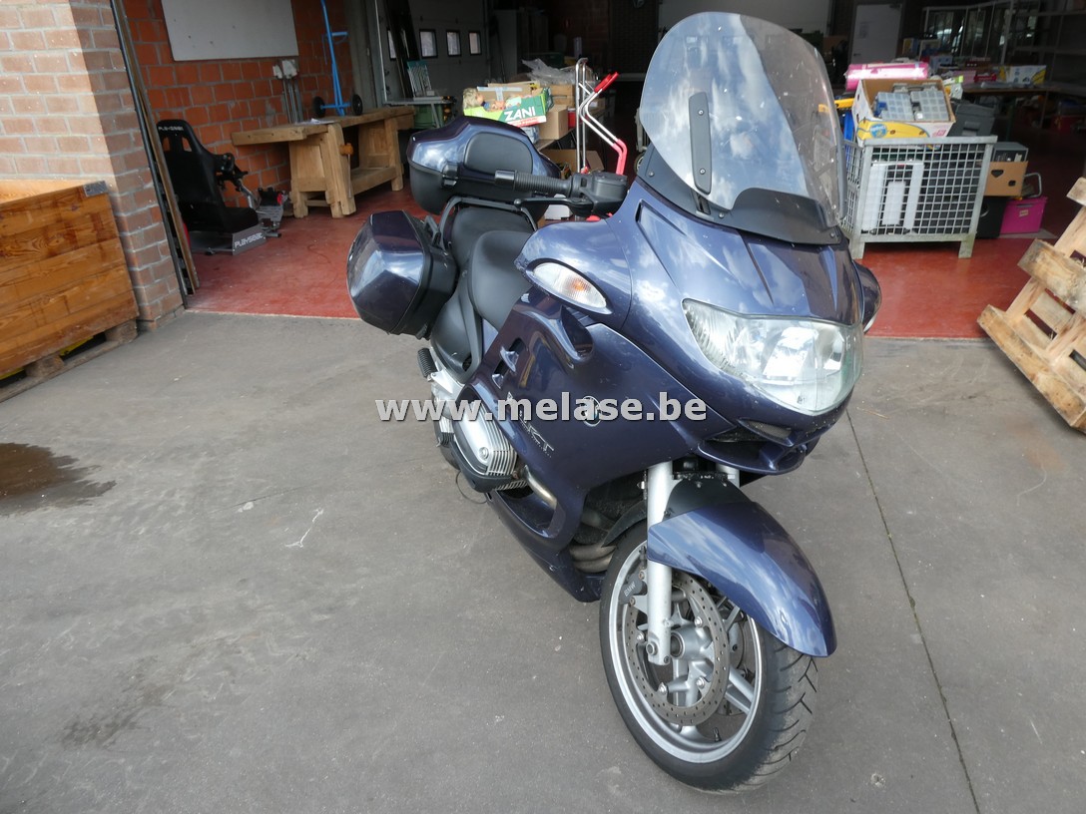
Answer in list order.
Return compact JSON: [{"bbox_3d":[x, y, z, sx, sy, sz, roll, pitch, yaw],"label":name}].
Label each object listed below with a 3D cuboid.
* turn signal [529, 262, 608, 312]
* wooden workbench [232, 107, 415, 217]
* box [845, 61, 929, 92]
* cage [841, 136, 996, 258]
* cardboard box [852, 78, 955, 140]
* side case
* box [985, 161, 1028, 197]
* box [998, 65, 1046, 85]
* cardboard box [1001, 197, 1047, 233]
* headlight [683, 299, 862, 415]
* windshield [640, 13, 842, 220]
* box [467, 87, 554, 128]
[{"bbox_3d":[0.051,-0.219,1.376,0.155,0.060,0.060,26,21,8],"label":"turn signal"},{"bbox_3d":[-2.136,-2.615,8.074,0.680,0.870,2.950,3,25,10],"label":"wooden workbench"},{"bbox_3d":[2.532,-2.462,5.607,0.535,0.180,0.280,3,25,12],"label":"box"},{"bbox_3d":[2.694,-1.680,5.737,0.820,0.820,1.200,2,25,8],"label":"cage"},{"bbox_3d":[2.401,-1.966,5.050,0.530,0.230,0.420,3,57,8],"label":"cardboard box"},{"bbox_3d":[-0.499,-0.464,2.660,0.260,0.370,0.470,0,22,-25],"label":"side case"},{"bbox_3d":[3.444,-1.824,5.911,0.420,0.253,0.500,1,25,7],"label":"box"},{"bbox_3d":[6.584,-4.567,10.345,0.470,0.240,0.380,1,25,6],"label":"box"},{"bbox_3d":[3.564,-1.489,5.739,0.310,0.265,0.320,-4,26,-5],"label":"cardboard box"},{"bbox_3d":[0.456,-0.081,1.365,0.415,0.168,0.165,1,22,-27],"label":"headlight"},{"bbox_3d":[0.434,-0.539,1.433,0.530,0.390,0.140,2,-1,-29],"label":"windshield"},{"bbox_3d":[-0.246,-2.218,5.673,0.580,0.215,0.390,-6,25,13],"label":"box"}]

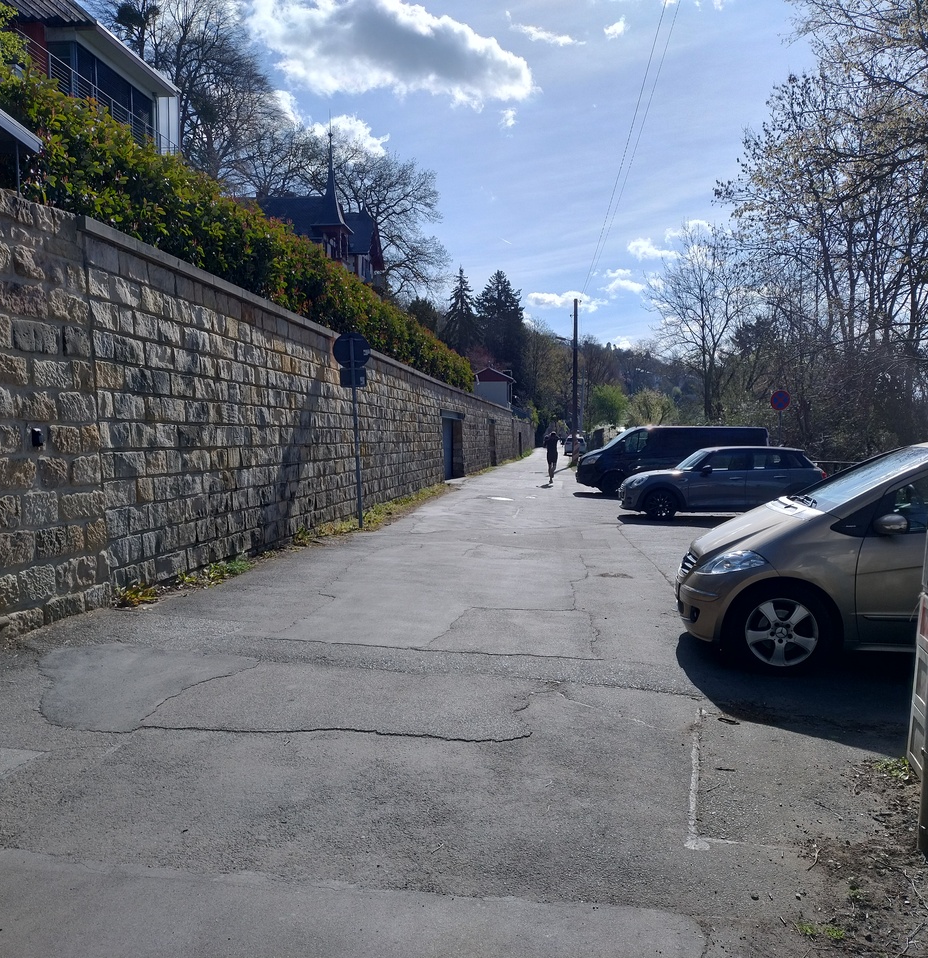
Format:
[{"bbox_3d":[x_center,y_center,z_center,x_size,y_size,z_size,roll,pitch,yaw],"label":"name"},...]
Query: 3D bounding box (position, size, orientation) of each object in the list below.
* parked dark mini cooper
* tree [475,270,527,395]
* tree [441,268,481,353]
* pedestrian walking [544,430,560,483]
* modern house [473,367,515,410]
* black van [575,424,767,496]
[{"bbox_3d":[4.970,0.060,18.050,3.980,1.425,1.730,0,2,2],"label":"parked dark mini cooper"},{"bbox_3d":[3.950,-14.900,100.000,5.800,15.500,5.800,0,2,0],"label":"tree"},{"bbox_3d":[-0.270,-15.600,100.000,5.000,14.500,5.000,0,2,0],"label":"tree"},{"bbox_3d":[2.990,-0.730,31.300,0.550,1.750,0.550,0,2,7],"label":"pedestrian walking"},{"bbox_3d":[2.100,-7.200,77.000,4.400,4.600,5.500,0,2,7],"label":"modern house"},{"bbox_3d":[5.900,-0.560,26.800,5.300,1.980,2.000,0,3,5],"label":"black van"}]

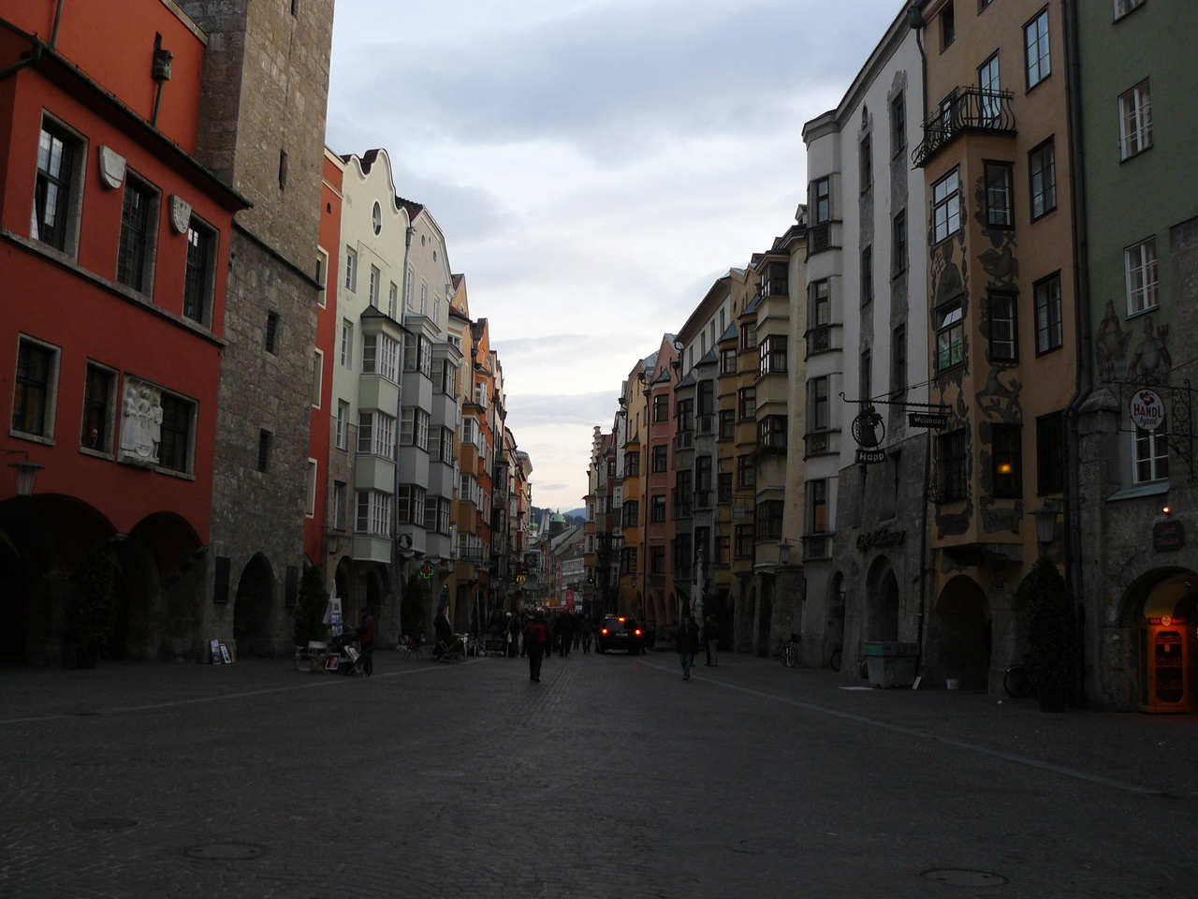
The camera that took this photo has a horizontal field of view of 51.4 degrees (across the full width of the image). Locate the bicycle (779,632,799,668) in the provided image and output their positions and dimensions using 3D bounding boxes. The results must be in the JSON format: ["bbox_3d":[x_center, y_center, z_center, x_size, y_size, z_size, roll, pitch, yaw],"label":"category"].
[{"bbox_3d":[6.507,6.881,42.772,0.580,1.080,1.720,2,-8,-3],"label":"bicycle"}]

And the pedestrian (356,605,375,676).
[{"bbox_3d":[-5.874,4.848,31.616,0.450,1.740,0.500,2,-8,-3],"label":"pedestrian"}]

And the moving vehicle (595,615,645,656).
[{"bbox_3d":[0.919,8.278,55.681,1.820,1.560,4.550,2,-8,-3],"label":"moving vehicle"}]

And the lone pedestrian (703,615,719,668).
[{"bbox_3d":[3.811,6.412,41.916,0.420,1.750,0.500,-2,-8,20],"label":"lone pedestrian"}]

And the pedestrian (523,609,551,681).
[{"bbox_3d":[-1.542,4.908,31.116,0.640,1.750,0.420,1,-8,-2],"label":"pedestrian"}]

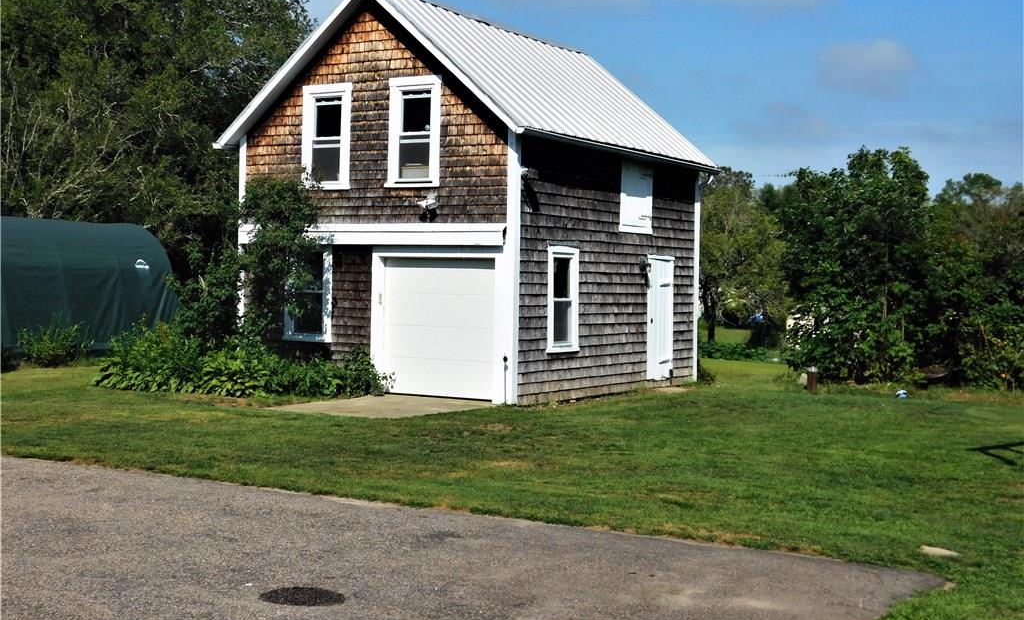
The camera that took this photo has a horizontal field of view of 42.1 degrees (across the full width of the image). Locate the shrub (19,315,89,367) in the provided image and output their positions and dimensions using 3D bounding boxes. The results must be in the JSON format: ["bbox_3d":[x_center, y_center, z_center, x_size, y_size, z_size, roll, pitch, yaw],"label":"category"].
[{"bbox_3d":[-8.995,0.582,26.191,1.350,0.950,1.200,1,1,0],"label":"shrub"}]

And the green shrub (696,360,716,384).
[{"bbox_3d":[3.514,1.109,24.396,0.550,0.450,0.550,1,1,0],"label":"green shrub"}]

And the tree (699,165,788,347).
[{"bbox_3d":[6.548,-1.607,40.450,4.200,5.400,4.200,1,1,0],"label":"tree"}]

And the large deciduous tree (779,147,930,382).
[{"bbox_3d":[6.941,-0.969,26.757,3.000,4.650,3.000,1,1,0],"label":"large deciduous tree"}]

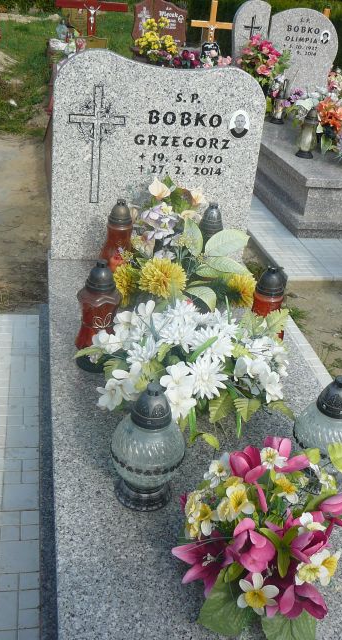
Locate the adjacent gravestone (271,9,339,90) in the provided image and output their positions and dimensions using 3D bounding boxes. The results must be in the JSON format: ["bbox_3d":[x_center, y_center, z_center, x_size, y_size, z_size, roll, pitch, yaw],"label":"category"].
[{"bbox_3d":[1.133,-2.291,5.694,0.646,0.813,0.080,-2,31,-14],"label":"adjacent gravestone"}]

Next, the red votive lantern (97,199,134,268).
[{"bbox_3d":[-0.216,-0.346,2.671,0.152,0.305,0.152,-1,30,-11],"label":"red votive lantern"}]

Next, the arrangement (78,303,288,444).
[{"bbox_3d":[0.041,0.135,1.946,0.600,0.245,0.470,-1,30,-11],"label":"arrangement"}]

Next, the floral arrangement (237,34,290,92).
[{"bbox_3d":[0.830,-2.079,5.395,0.440,0.550,0.380,-2,31,-14],"label":"floral arrangement"}]

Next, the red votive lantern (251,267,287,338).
[{"bbox_3d":[0.334,-0.036,2.231,0.152,0.303,0.152,-1,30,-11],"label":"red votive lantern"}]

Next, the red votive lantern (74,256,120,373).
[{"bbox_3d":[-0.225,-0.019,2.048,0.147,0.359,0.147,-1,30,-11],"label":"red votive lantern"}]

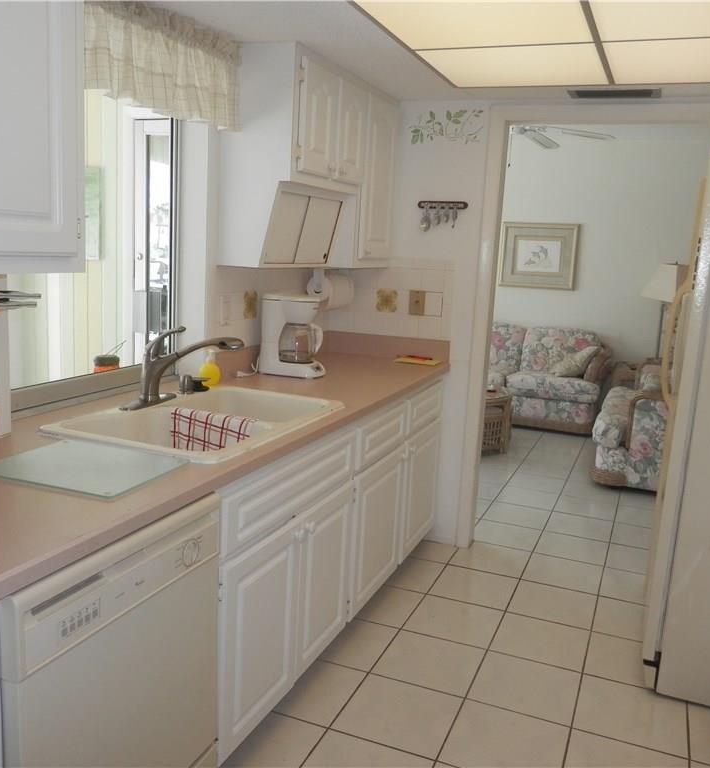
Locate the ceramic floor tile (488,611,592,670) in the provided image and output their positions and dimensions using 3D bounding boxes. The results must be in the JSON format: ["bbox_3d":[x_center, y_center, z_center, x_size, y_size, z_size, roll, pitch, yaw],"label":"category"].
[{"bbox_3d":[0.709,0.978,2.813,0.331,0.010,0.331,7,11,22],"label":"ceramic floor tile"}]

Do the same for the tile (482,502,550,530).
[{"bbox_3d":[0.906,0.739,4.120,0.328,0.010,0.328,7,11,22],"label":"tile"}]

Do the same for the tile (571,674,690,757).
[{"bbox_3d":[0.880,1.053,2.355,0.328,0.010,0.328,7,11,22],"label":"tile"}]

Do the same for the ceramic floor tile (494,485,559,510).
[{"bbox_3d":[1.042,0.697,4.464,0.332,0.010,0.332,7,11,22],"label":"ceramic floor tile"}]

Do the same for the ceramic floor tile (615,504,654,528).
[{"bbox_3d":[1.648,0.763,4.176,0.328,0.010,0.328,7,11,22],"label":"ceramic floor tile"}]

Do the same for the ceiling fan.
[{"bbox_3d":[1.189,-1.915,5.243,1.250,0.380,1.250,7,11,22],"label":"ceiling fan"}]

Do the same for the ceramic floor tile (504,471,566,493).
[{"bbox_3d":[1.171,0.643,4.764,0.331,0.010,0.331,7,11,22],"label":"ceramic floor tile"}]

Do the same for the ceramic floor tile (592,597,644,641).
[{"bbox_3d":[1.147,0.964,2.989,0.332,0.010,0.332,7,11,22],"label":"ceramic floor tile"}]

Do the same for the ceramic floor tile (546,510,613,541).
[{"bbox_3d":[1.223,0.782,4.033,0.332,0.010,0.332,7,11,22],"label":"ceramic floor tile"}]

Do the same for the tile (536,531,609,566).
[{"bbox_3d":[1.095,0.831,3.727,0.332,0.010,0.332,7,11,22],"label":"tile"}]

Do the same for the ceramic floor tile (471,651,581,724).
[{"bbox_3d":[0.579,1.024,2.501,0.332,0.010,0.332,7,11,22],"label":"ceramic floor tile"}]

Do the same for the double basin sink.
[{"bbox_3d":[-0.447,0.182,2.267,0.551,0.190,0.816,7,11,22],"label":"double basin sink"}]

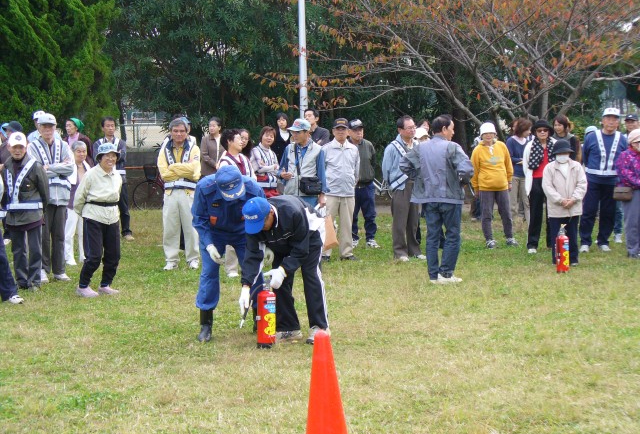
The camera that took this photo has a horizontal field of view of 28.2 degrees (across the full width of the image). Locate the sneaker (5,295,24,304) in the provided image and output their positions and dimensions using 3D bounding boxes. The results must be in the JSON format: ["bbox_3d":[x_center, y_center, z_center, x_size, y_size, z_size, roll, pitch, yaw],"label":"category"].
[{"bbox_3d":[-2.922,0.784,12.200,0.270,0.100,0.100,2,6,40],"label":"sneaker"}]

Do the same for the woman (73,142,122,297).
[{"bbox_3d":[-2.204,0.020,12.692,0.460,1.510,0.380,-5,6,-40],"label":"woman"}]

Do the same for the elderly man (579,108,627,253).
[{"bbox_3d":[3.453,-0.449,15.484,0.560,1.720,0.370,-1,4,8],"label":"elderly man"}]

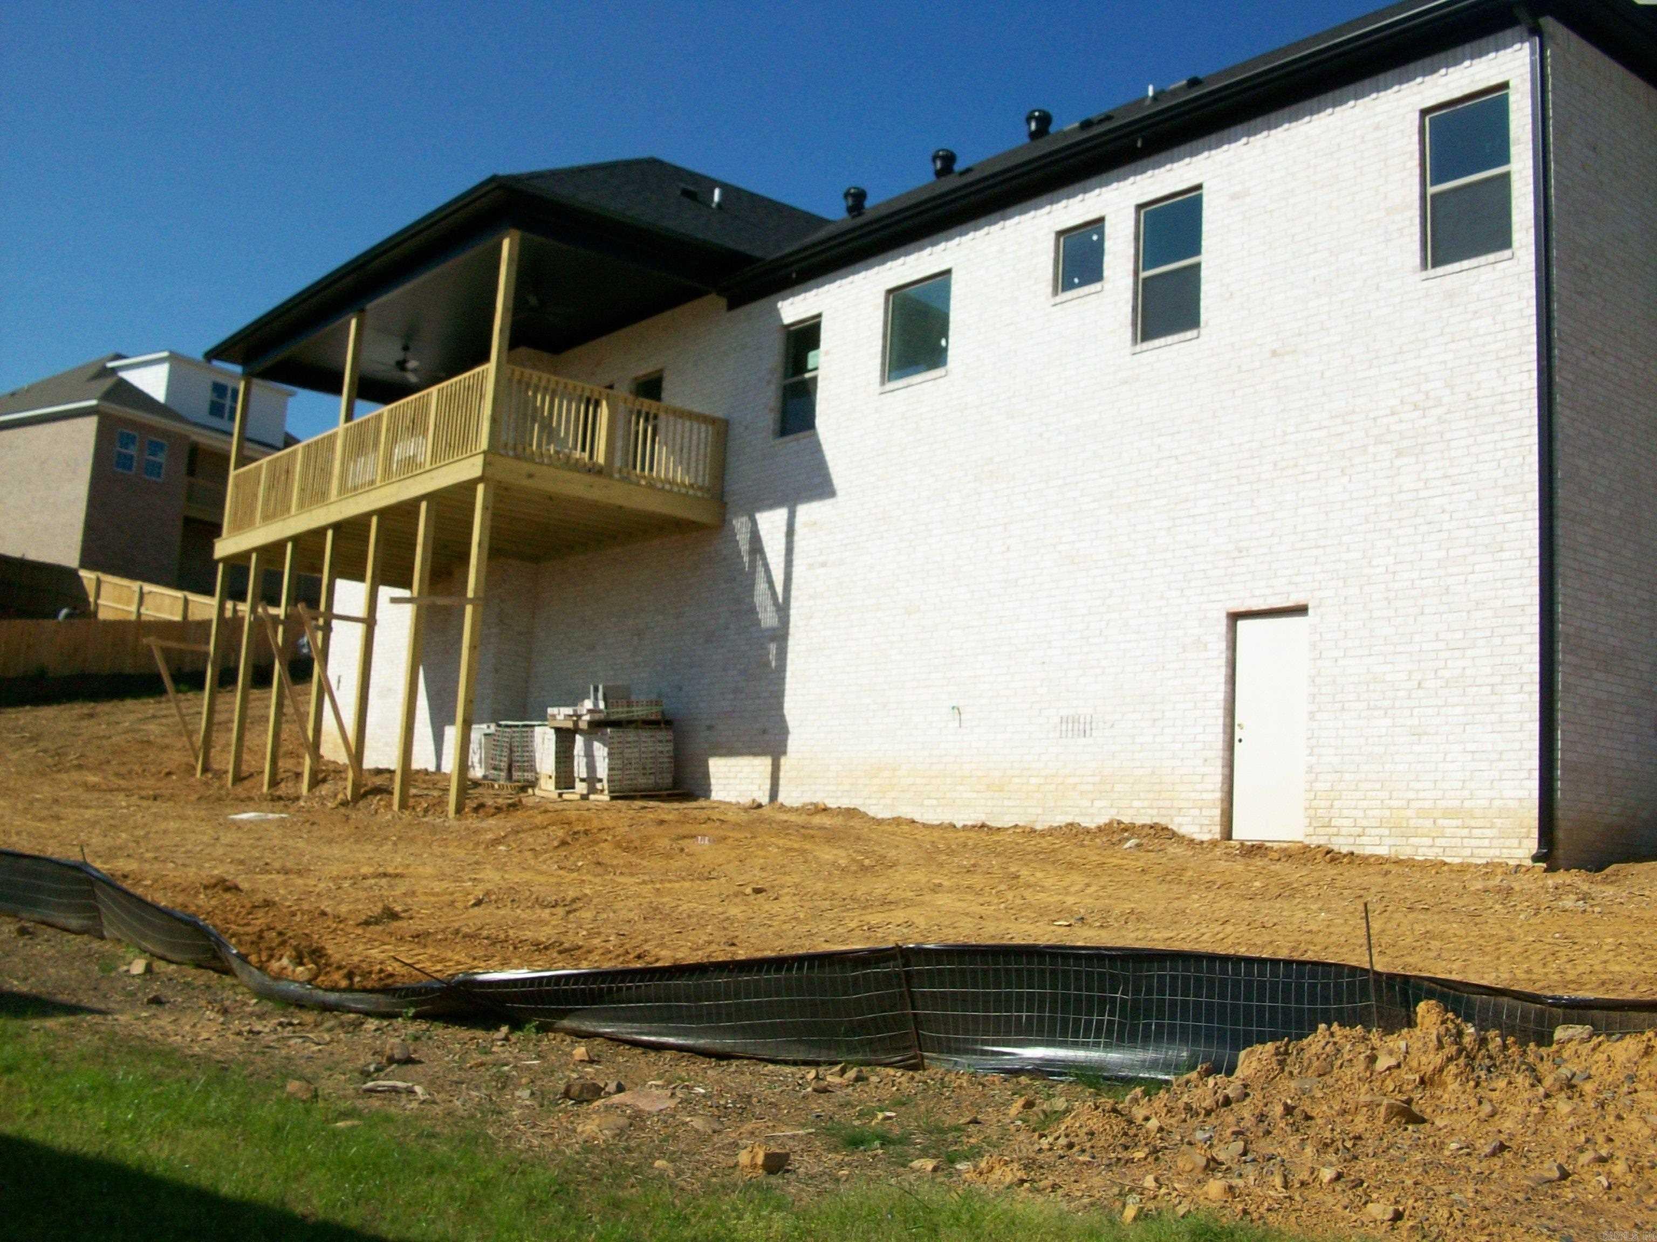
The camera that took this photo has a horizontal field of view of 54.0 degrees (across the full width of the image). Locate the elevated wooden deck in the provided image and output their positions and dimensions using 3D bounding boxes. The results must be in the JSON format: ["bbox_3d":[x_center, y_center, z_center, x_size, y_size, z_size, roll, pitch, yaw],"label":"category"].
[{"bbox_3d":[-5.755,-1.835,24.288,3.541,1.428,9.622,10,-10,-39],"label":"elevated wooden deck"}]

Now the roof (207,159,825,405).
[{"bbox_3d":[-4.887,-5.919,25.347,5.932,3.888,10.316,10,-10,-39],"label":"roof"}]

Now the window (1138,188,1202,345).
[{"bbox_3d":[3.423,-3.533,16.240,0.110,1.510,0.870,10,-10,-39],"label":"window"}]

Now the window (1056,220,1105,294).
[{"bbox_3d":[2.691,-3.834,17.207,0.110,0.740,0.710,10,-10,-39],"label":"window"}]

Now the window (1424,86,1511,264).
[{"bbox_3d":[5.431,-3.743,13.787,0.110,1.520,0.870,10,-10,-39],"label":"window"}]

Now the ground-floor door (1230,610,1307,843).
[{"bbox_3d":[3.969,0.937,14.654,0.110,2.090,0.890,10,-10,-39],"label":"ground-floor door"}]

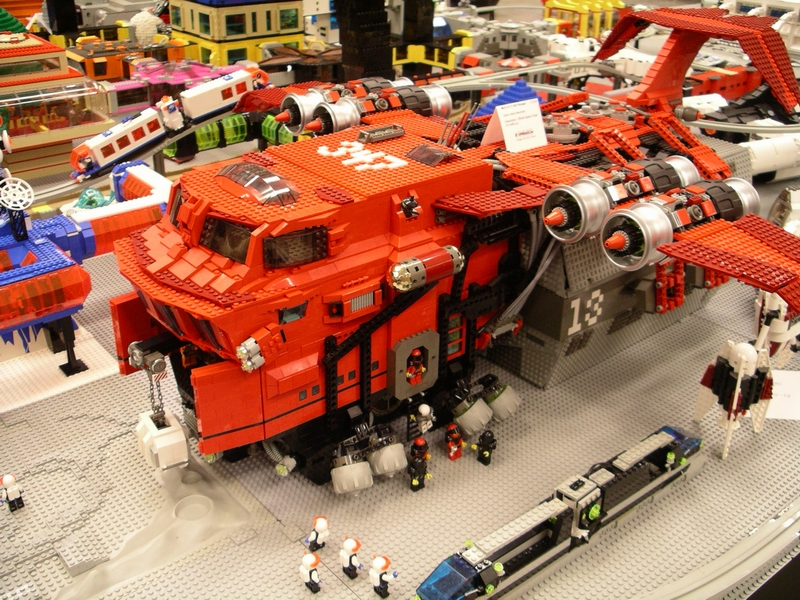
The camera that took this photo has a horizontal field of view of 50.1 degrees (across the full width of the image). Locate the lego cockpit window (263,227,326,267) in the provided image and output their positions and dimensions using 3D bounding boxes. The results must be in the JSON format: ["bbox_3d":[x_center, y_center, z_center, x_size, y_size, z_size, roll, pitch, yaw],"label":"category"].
[{"bbox_3d":[-0.105,-0.054,0.856,0.066,0.033,0.012,-12,30,-25],"label":"lego cockpit window"}]

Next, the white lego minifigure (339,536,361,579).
[{"bbox_3d":[-0.048,0.251,0.832,0.022,0.043,0.025,-20,34,-36],"label":"white lego minifigure"}]

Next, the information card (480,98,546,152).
[{"bbox_3d":[0.140,-0.211,1.027,0.069,0.051,0.043,-18,32,-33],"label":"information card"}]

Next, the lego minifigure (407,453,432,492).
[{"bbox_3d":[0.020,0.194,0.966,0.025,0.042,0.020,-20,33,-35],"label":"lego minifigure"}]

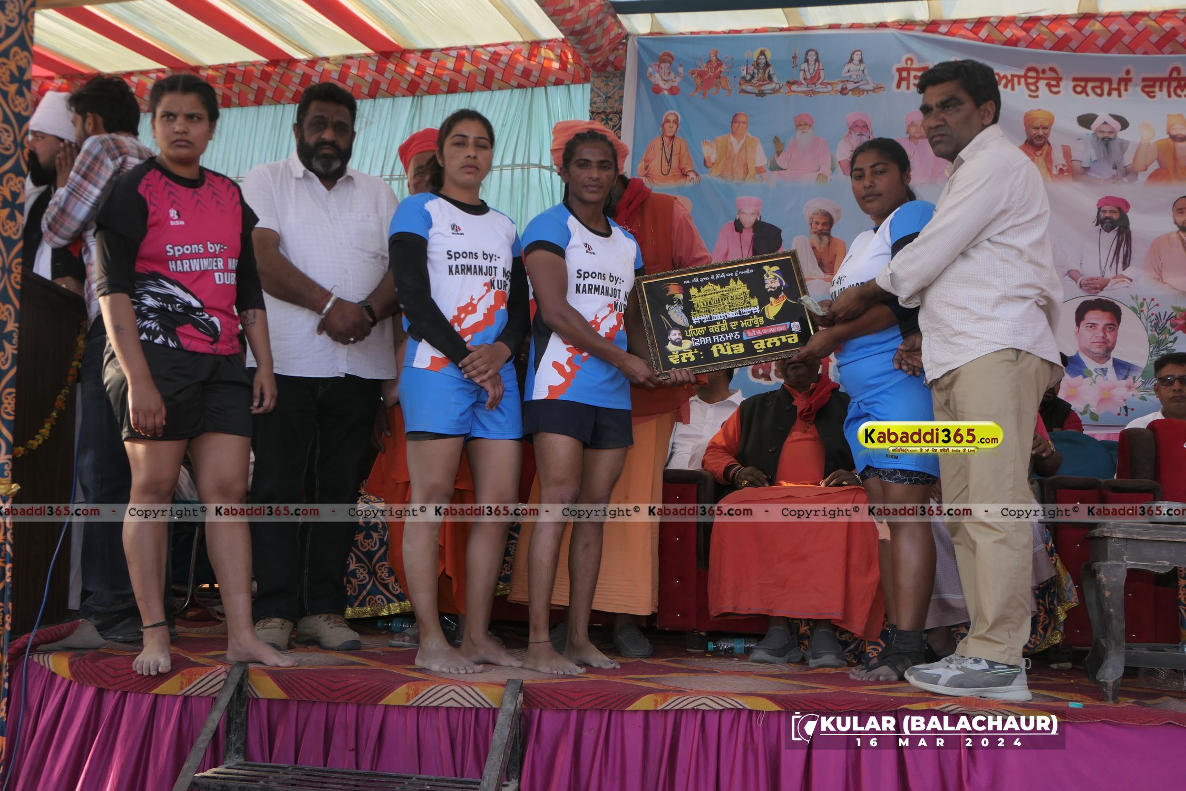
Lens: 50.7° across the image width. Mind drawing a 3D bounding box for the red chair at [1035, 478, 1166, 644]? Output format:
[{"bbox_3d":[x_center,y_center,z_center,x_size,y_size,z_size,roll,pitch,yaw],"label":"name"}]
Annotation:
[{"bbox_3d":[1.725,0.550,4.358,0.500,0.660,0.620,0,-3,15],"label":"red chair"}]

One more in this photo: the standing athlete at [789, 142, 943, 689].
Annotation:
[{"bbox_3d":[0.854,0.024,3.845,0.460,1.620,0.460,3,-4,-30],"label":"standing athlete"}]

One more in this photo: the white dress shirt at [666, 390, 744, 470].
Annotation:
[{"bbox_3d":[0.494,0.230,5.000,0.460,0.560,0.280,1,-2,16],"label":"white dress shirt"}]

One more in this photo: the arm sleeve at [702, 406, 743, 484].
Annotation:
[{"bbox_3d":[0.450,0.173,4.330,0.160,0.290,0.270,2,-2,-9],"label":"arm sleeve"}]

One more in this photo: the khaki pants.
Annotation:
[{"bbox_3d":[1.092,0.291,3.420,0.360,0.920,0.370,2,-3,-17],"label":"khaki pants"}]

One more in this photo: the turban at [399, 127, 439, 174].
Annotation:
[{"bbox_3d":[-0.552,-0.828,4.250,0.220,0.170,0.240,2,-2,-3],"label":"turban"}]

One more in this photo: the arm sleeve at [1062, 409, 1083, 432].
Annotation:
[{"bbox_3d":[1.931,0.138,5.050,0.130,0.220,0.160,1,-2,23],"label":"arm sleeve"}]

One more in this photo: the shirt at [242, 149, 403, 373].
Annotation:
[{"bbox_3d":[-0.862,-0.409,3.970,0.510,0.720,0.330,2,-2,-22],"label":"shirt"}]

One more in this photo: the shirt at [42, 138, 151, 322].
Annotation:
[{"bbox_3d":[-1.544,-0.523,3.970,0.420,0.620,0.460,0,-2,37],"label":"shirt"}]

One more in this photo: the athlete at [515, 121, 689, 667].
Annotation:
[{"bbox_3d":[0.020,-0.007,3.735,0.500,1.630,0.500,3,-4,-30],"label":"athlete"}]

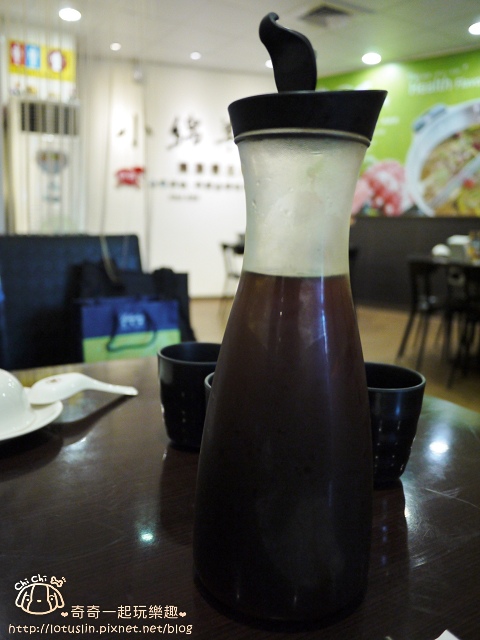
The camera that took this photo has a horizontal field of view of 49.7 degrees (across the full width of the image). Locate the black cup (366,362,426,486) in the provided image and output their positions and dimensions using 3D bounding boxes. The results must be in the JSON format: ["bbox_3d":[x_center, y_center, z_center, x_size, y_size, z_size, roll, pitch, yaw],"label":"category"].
[{"bbox_3d":[0.100,0.082,0.409,0.082,0.079,0.082,2,10,0],"label":"black cup"}]

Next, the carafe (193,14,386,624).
[{"bbox_3d":[0.027,-0.002,0.267,0.099,0.288,0.099,2,10,0],"label":"carafe"}]

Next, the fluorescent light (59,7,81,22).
[{"bbox_3d":[-1.561,-2.819,4.739,0.190,0.050,0.190,2,10,0],"label":"fluorescent light"}]

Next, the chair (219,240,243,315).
[{"bbox_3d":[0.093,-0.366,5.216,0.450,0.790,0.480,11,13,40],"label":"chair"}]

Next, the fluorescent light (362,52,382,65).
[{"bbox_3d":[1.445,-2.870,5.638,0.190,0.050,0.190,2,10,0],"label":"fluorescent light"}]

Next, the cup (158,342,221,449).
[{"bbox_3d":[-0.032,0.068,0.461,0.082,0.079,0.082,2,10,0],"label":"cup"}]

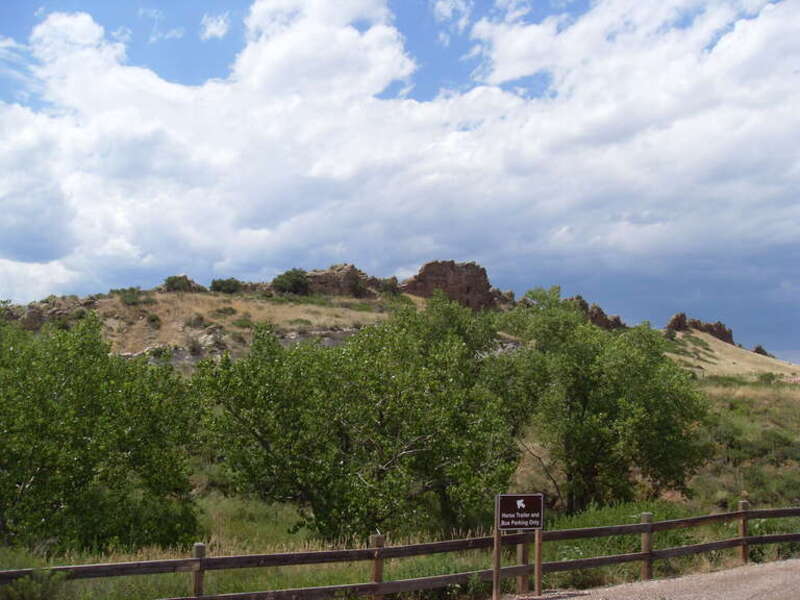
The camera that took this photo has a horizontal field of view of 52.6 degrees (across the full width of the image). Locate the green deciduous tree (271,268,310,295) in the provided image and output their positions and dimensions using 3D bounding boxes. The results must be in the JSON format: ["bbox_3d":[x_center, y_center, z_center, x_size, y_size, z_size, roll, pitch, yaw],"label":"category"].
[{"bbox_3d":[-16.921,-2.859,125.000,6.180,4.020,5.500,1,9,0],"label":"green deciduous tree"}]

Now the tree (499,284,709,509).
[{"bbox_3d":[5.786,2.829,23.000,5.850,6.360,5.600,1,9,0],"label":"tree"}]

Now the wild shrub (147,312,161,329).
[{"bbox_3d":[-30.473,2.534,100.000,1.730,1.980,1.700,1,9,0],"label":"wild shrub"}]

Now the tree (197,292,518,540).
[{"bbox_3d":[-0.988,2.708,18.800,7.330,5.710,6.300,1,9,0],"label":"tree"}]

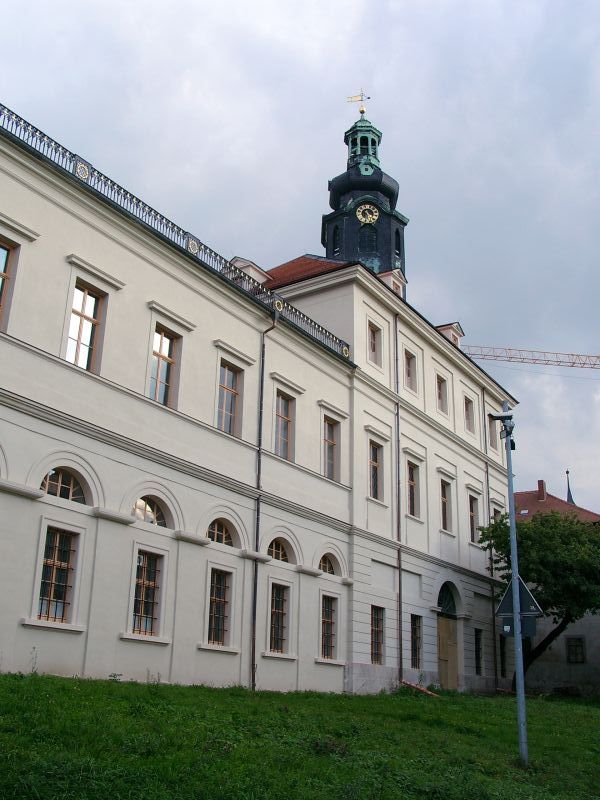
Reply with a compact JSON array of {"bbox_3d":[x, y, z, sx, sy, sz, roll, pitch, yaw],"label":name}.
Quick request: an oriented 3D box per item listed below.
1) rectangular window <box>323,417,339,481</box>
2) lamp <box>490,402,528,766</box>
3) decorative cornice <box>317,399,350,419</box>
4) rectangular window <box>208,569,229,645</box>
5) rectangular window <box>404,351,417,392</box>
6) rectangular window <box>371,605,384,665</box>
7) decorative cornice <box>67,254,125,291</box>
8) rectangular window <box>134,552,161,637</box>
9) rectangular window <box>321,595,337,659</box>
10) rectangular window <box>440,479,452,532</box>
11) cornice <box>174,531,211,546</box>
[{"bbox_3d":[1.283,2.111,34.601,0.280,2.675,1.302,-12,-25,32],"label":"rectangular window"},{"bbox_3d":[3.988,3.197,15.305,0.520,6.852,0.320,1,-22,0],"label":"lamp"},{"bbox_3d":[1.482,0.496,35.219,0.266,0.216,2.151,-13,-26,33],"label":"decorative cornice"},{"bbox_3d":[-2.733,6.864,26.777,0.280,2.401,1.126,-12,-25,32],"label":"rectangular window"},{"bbox_3d":[5.732,-1.446,41.578,0.220,2.138,1.209,-13,-26,32],"label":"rectangular window"},{"bbox_3d":[3.188,10.088,34.623,0.306,2.398,1.224,-13,-26,33],"label":"rectangular window"},{"bbox_3d":[-6.153,-3.773,24.492,0.270,0.270,2.149,-12,-25,32],"label":"decorative cornice"},{"bbox_3d":[-4.734,5.885,24.534,0.306,2.443,1.089,-13,-26,33],"label":"rectangular window"},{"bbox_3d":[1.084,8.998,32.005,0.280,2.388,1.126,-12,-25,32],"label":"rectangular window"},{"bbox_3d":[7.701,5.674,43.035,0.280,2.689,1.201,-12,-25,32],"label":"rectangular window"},{"bbox_3d":[-3.471,4.532,26.221,0.315,0.221,1.404,-13,-26,33],"label":"cornice"}]

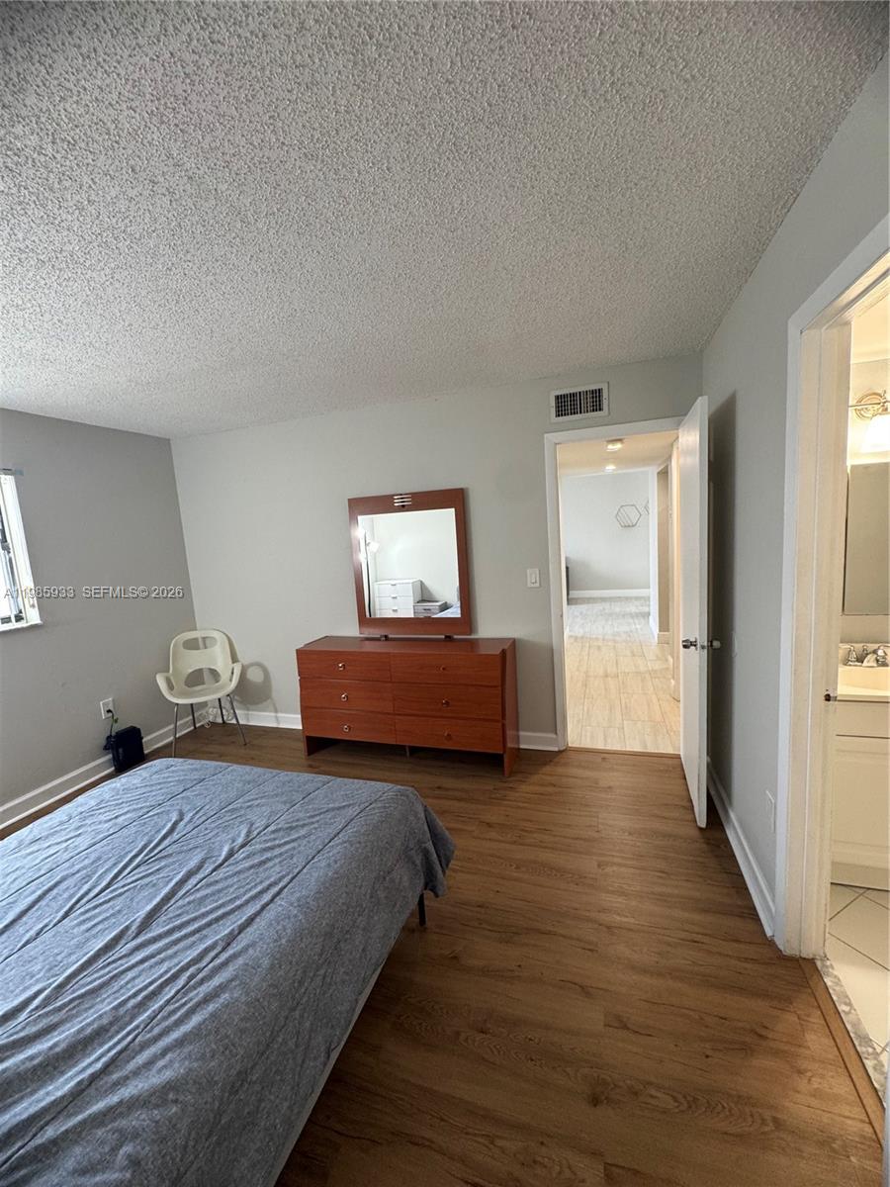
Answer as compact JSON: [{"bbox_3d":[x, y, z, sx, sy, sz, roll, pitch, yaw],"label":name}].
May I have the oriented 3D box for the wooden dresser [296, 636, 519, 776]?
[{"bbox_3d":[-0.255,0.741,3.351,1.462,0.793,0.395,-1,8,19],"label":"wooden dresser"}]

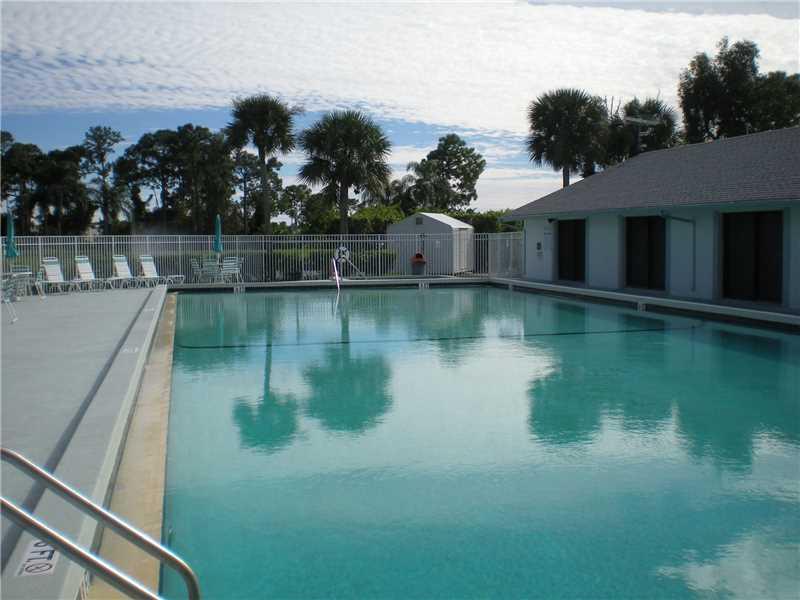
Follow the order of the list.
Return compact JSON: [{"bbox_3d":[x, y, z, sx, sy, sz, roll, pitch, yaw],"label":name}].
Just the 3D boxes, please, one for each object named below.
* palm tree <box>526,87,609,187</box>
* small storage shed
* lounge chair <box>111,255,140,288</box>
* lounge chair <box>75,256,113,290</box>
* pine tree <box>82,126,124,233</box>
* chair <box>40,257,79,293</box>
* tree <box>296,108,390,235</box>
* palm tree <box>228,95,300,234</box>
[{"bbox_3d":[7.429,-5.322,39.318,3.535,8.084,3.535,0,4,0],"label":"palm tree"},{"bbox_3d":[1.434,-2.530,39.381,3.100,2.600,2.400,2,5,28],"label":"small storage shed"},{"bbox_3d":[-9.077,-0.908,29.308,1.650,1.020,0.650,3,5,38],"label":"lounge chair"},{"bbox_3d":[-9.983,-0.842,28.510,1.650,1.020,0.650,3,5,38],"label":"lounge chair"},{"bbox_3d":[-29.976,-11.096,89.407,4.218,12.781,4.218,0,4,0],"label":"pine tree"},{"bbox_3d":[-10.605,-0.748,27.313,1.650,1.020,0.650,3,5,38],"label":"chair"},{"bbox_3d":[-2.318,-4.516,37.367,3.860,6.919,3.860,0,4,0],"label":"tree"},{"bbox_3d":[-5.593,-4.699,36.449,2.949,7.470,2.949,0,4,0],"label":"palm tree"}]

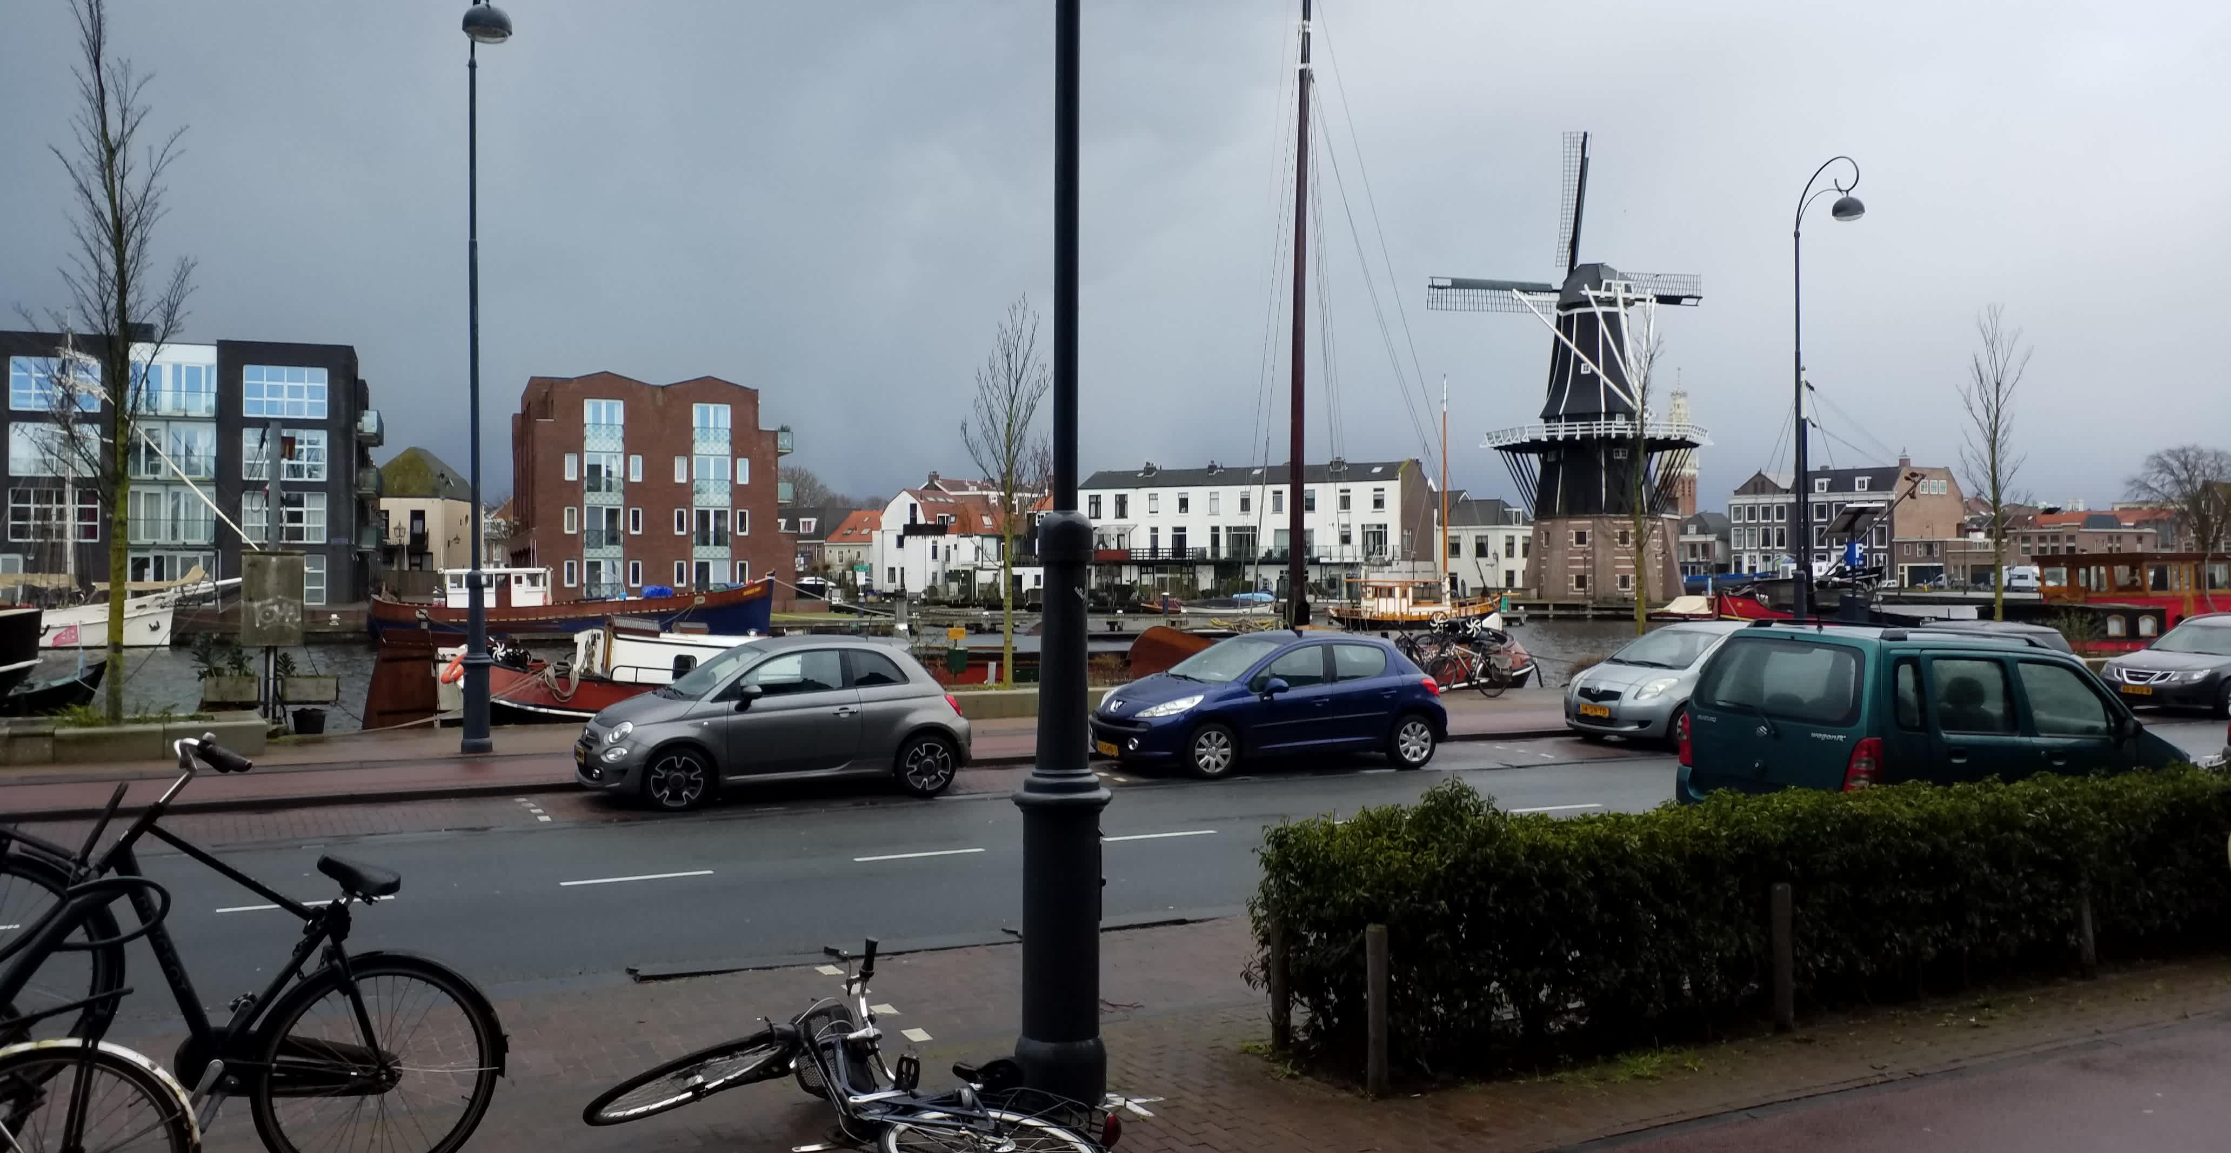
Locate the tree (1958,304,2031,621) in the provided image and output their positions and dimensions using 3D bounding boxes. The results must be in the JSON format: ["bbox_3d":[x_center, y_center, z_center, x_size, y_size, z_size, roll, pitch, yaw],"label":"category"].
[{"bbox_3d":[17.728,-1.863,35.009,1.500,7.240,1.500,0,0,-28],"label":"tree"}]

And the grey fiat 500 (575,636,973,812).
[{"bbox_3d":[-3.215,1.316,16.294,3.570,1.490,1.660,0,0,-27],"label":"grey fiat 500"}]

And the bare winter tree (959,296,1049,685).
[{"bbox_3d":[-1.598,-1.206,25.206,1.300,5.690,1.300,0,0,0],"label":"bare winter tree"}]

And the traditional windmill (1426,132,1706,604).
[{"bbox_3d":[32.758,-14.437,118.067,20.600,32.000,16.200,0,0,-7],"label":"traditional windmill"}]

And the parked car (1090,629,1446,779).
[{"bbox_3d":[1.720,1.350,19.260,4.030,1.472,1.750,0,0,-25],"label":"parked car"}]

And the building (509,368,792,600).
[{"bbox_3d":[-27.100,-4.550,100.200,13.600,12.700,12.000,0,0,-25],"label":"building"}]

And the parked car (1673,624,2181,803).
[{"bbox_3d":[5.590,1.160,11.340,3.520,1.680,1.620,0,0,-26],"label":"parked car"}]

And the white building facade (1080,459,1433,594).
[{"bbox_3d":[10.800,-3.400,137.000,27.500,10.200,9.000,0,0,30],"label":"white building facade"}]

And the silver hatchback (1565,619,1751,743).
[{"bbox_3d":[7.475,1.365,22.194,3.750,1.530,1.700,0,0,-29],"label":"silver hatchback"}]

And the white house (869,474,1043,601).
[{"bbox_3d":[-12.300,-2.700,133.500,11.800,9.000,9.000,0,0,19],"label":"white house"}]

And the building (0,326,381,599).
[{"bbox_3d":[-44.550,-4.600,83.900,16.500,12.400,12.000,0,0,-21],"label":"building"}]

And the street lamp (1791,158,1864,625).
[{"bbox_3d":[11.450,-2.380,28.000,0.530,8.670,1.500,0,0,-27],"label":"street lamp"}]

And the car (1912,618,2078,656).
[{"bbox_3d":[11.995,1.399,24.594,4.200,1.520,1.750,0,0,-28],"label":"car"}]

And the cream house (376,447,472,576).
[{"bbox_3d":[-41.800,-2.800,103.200,6.800,9.200,6.800,0,0,0],"label":"cream house"}]

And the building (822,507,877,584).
[{"bbox_3d":[-18.900,-1.650,142.000,7.000,6.900,8.000,0,0,22],"label":"building"}]

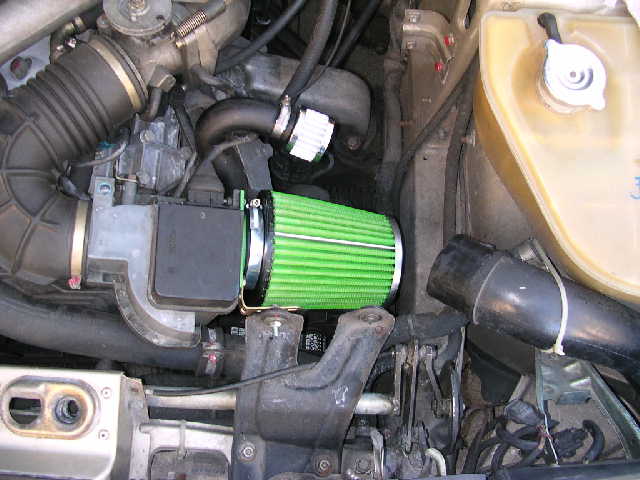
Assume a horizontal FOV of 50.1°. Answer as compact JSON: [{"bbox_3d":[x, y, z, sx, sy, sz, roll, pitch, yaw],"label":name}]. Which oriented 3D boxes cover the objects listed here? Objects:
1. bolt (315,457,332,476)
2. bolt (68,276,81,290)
[{"bbox_3d":[0.004,0.238,0.720,0.016,0.010,0.016,0,76,0],"label":"bolt"},{"bbox_3d":[-0.273,0.048,0.760,0.012,0.012,0.010,0,30,0],"label":"bolt"}]

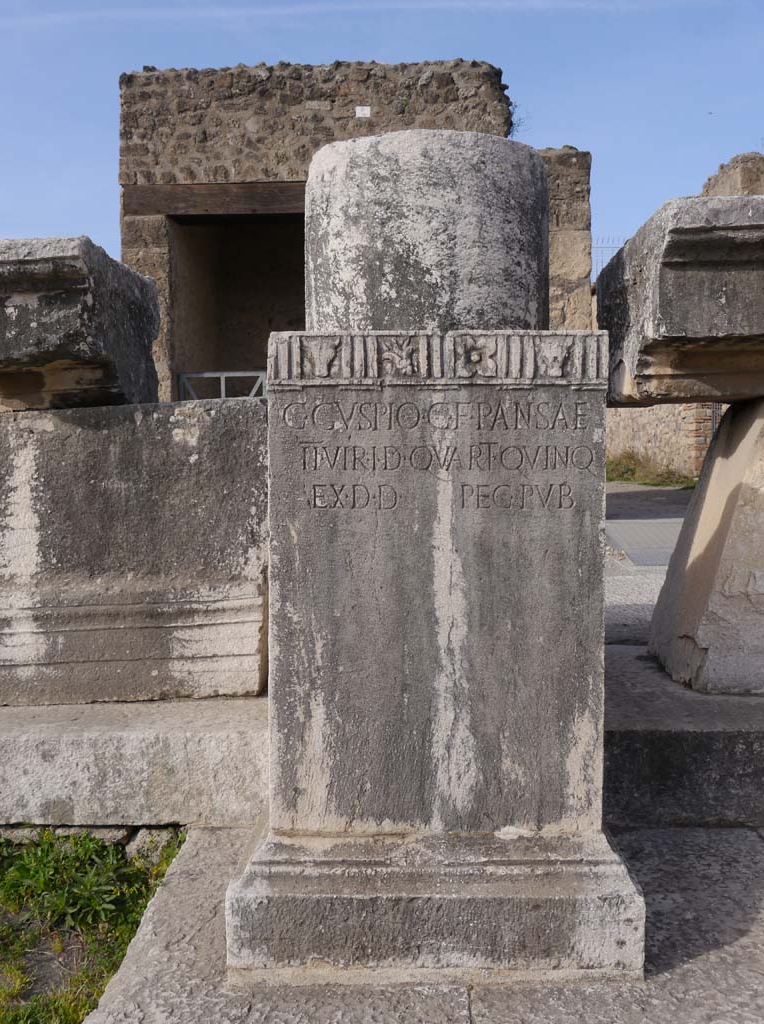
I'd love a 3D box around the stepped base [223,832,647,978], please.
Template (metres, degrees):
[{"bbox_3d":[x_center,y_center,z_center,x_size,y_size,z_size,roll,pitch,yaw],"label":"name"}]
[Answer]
[{"bbox_3d":[0.117,0.791,2.456,0.855,0.275,0.803,0,4,1],"label":"stepped base"}]

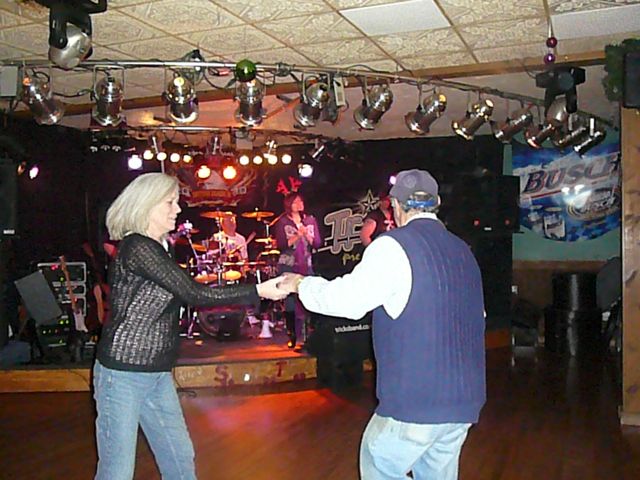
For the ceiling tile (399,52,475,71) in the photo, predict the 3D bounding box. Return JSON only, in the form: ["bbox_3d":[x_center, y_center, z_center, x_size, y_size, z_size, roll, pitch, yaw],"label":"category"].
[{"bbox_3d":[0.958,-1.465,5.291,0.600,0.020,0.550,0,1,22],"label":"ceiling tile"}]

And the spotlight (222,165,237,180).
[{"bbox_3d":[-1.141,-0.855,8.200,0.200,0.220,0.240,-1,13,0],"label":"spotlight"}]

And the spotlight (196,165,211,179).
[{"bbox_3d":[-1.447,-0.866,7.992,0.180,0.180,0.240,-1,18,-15],"label":"spotlight"}]

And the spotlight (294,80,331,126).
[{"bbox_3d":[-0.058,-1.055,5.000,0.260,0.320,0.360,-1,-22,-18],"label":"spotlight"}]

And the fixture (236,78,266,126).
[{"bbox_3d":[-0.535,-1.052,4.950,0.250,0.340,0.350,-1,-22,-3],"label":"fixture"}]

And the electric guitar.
[{"bbox_3d":[-2.680,0.616,7.050,0.080,0.960,0.310,-19,-9,34],"label":"electric guitar"}]

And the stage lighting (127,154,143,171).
[{"bbox_3d":[-2.284,-0.976,7.992,0.190,0.190,0.240,-1,18,-15],"label":"stage lighting"}]

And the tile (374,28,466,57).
[{"bbox_3d":[0.740,-1.448,4.760,0.610,0.020,0.610,0,1,22],"label":"tile"}]

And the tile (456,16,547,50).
[{"bbox_3d":[1.302,-1.449,4.528,0.610,0.020,0.610,0,1,22],"label":"tile"}]

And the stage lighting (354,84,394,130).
[{"bbox_3d":[0.434,-1.054,5.150,0.240,0.240,0.350,-2,-40,-43],"label":"stage lighting"}]

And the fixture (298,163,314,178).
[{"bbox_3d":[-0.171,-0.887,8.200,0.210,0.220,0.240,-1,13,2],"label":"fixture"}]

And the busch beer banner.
[{"bbox_3d":[3.470,-0.661,9.000,1.560,1.360,0.020,0,1,22],"label":"busch beer banner"}]

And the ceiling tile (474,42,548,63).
[{"bbox_3d":[1.503,-1.461,5.014,0.610,0.020,0.440,0,1,22],"label":"ceiling tile"}]

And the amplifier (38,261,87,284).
[{"bbox_3d":[-2.936,0.372,7.412,0.520,0.250,0.340,-1,1,-18],"label":"amplifier"}]

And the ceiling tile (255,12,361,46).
[{"bbox_3d":[-0.056,-1.433,4.419,0.600,0.020,0.600,0,1,22],"label":"ceiling tile"}]

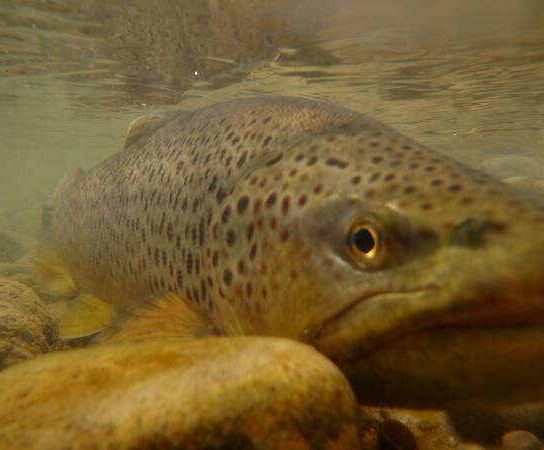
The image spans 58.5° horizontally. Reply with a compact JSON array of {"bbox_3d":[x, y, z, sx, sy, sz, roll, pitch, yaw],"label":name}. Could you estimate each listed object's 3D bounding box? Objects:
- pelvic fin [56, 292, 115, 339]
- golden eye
[{"bbox_3d":[-0.140,0.068,0.365,0.044,0.034,0.016,2,5,32],"label":"pelvic fin"},{"bbox_3d":[0.035,0.007,0.183,0.015,0.016,0.008,3,5,38],"label":"golden eye"}]

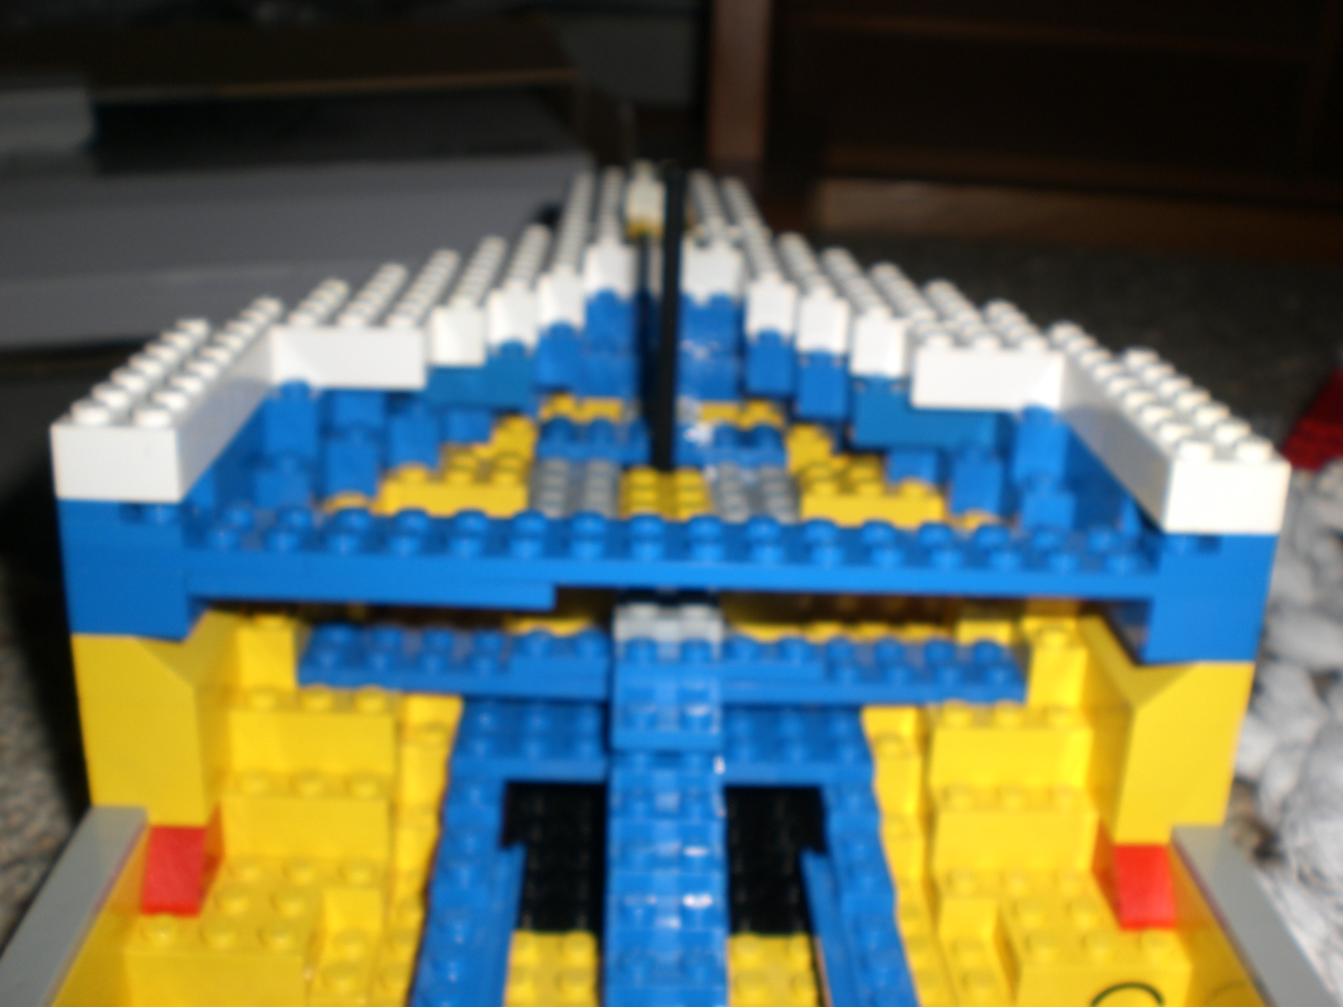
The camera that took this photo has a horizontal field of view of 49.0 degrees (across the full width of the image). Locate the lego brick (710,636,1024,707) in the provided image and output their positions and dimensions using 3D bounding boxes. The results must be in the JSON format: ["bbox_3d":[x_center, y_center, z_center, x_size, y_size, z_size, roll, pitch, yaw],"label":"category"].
[{"bbox_3d":[0.031,0.025,0.232,0.048,0.005,0.016,2,20,-2],"label":"lego brick"}]

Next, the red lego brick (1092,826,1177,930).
[{"bbox_3d":[0.066,0.052,0.210,0.008,0.010,0.016,2,20,-2],"label":"red lego brick"}]

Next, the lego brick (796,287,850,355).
[{"bbox_3d":[0.027,-0.034,0.274,0.008,0.011,0.008,2,20,-2],"label":"lego brick"}]

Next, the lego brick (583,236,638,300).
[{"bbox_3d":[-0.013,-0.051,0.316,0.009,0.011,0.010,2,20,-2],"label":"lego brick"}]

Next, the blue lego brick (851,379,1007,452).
[{"bbox_3d":[0.044,-0.017,0.257,0.024,0.011,0.010,2,20,-2],"label":"blue lego brick"}]

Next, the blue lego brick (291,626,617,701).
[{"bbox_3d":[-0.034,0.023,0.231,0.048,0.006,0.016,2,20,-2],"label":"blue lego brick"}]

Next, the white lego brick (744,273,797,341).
[{"bbox_3d":[0.019,-0.040,0.290,0.008,0.011,0.011,2,20,-2],"label":"white lego brick"}]

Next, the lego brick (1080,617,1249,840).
[{"bbox_3d":[0.071,0.030,0.218,0.016,0.030,0.028,2,20,-2],"label":"lego brick"}]

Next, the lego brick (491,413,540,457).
[{"bbox_3d":[-0.030,-0.012,0.291,0.008,0.011,0.012,2,20,-2],"label":"lego brick"}]

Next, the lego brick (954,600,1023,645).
[{"bbox_3d":[0.050,0.018,0.245,0.008,0.011,0.012,2,20,-2],"label":"lego brick"}]

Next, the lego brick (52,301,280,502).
[{"bbox_3d":[-0.072,-0.018,0.222,0.016,0.011,0.072,2,20,-2],"label":"lego brick"}]

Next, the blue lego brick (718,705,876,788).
[{"bbox_3d":[0.019,0.037,0.228,0.024,0.005,0.016,2,20,-2],"label":"blue lego brick"}]

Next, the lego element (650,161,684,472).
[{"bbox_3d":[-0.001,-0.032,0.264,0.004,0.056,0.004,2,20,-2],"label":"lego element"}]

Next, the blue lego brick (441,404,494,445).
[{"bbox_3d":[-0.038,-0.019,0.280,0.008,0.011,0.013,2,20,-2],"label":"blue lego brick"}]

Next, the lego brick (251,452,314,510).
[{"bbox_3d":[-0.061,-0.003,0.236,0.008,0.011,0.013,2,20,-2],"label":"lego brick"}]

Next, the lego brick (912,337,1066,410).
[{"bbox_3d":[0.052,-0.023,0.246,0.024,0.011,0.010,2,20,-2],"label":"lego brick"}]

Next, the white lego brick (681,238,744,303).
[{"bbox_3d":[0.007,-0.052,0.320,0.014,0.011,0.011,2,20,-2],"label":"white lego brick"}]

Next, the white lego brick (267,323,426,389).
[{"bbox_3d":[-0.053,-0.026,0.243,0.024,0.011,0.010,2,20,-2],"label":"white lego brick"}]

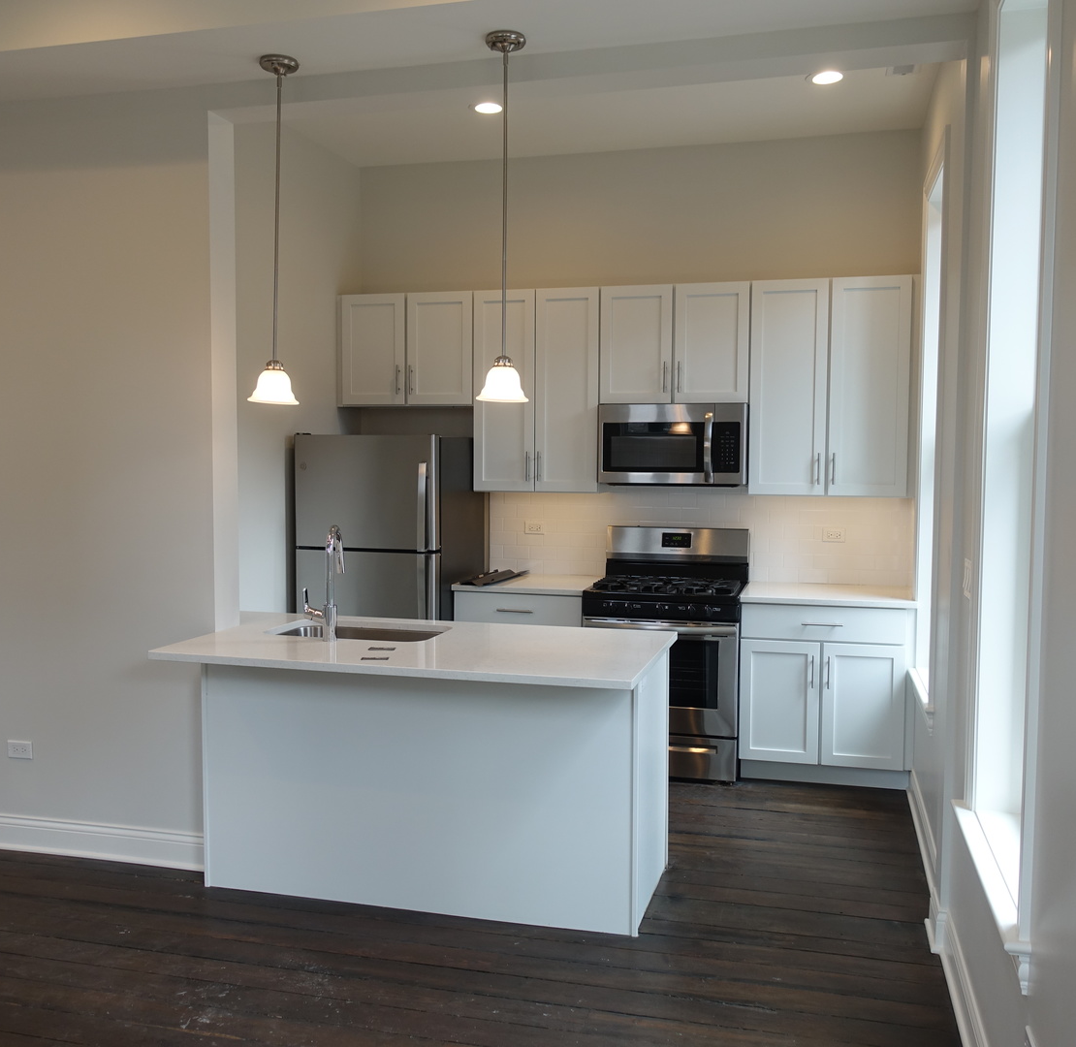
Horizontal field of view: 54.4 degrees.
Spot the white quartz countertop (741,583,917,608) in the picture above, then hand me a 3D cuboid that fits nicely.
[{"bbox_3d":[1.434,0.351,5.174,0.797,0.031,0.647,1,3,15],"label":"white quartz countertop"}]

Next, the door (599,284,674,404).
[{"bbox_3d":[0.507,-0.911,5.354,0.376,0.599,0.030,1,4,15],"label":"door"}]

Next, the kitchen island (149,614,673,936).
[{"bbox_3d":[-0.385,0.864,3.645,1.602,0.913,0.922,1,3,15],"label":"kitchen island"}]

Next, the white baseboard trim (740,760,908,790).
[{"bbox_3d":[1.381,1.207,5.064,0.787,0.104,0.019,1,3,15],"label":"white baseboard trim"}]

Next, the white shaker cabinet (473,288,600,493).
[{"bbox_3d":[0.026,-0.707,5.687,0.686,1.069,0.335,1,3,15],"label":"white shaker cabinet"}]

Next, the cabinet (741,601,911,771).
[{"bbox_3d":[1.425,0.795,5.214,0.773,0.865,0.615,1,3,15],"label":"cabinet"}]

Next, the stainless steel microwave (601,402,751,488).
[{"bbox_3d":[0.724,-0.405,5.479,0.752,0.411,0.411,1,3,15],"label":"stainless steel microwave"}]

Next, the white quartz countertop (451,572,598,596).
[{"bbox_3d":[-0.025,0.322,5.598,0.691,0.030,0.645,1,3,15],"label":"white quartz countertop"}]

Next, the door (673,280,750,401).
[{"bbox_3d":[0.874,-0.903,5.255,0.379,0.599,0.030,1,4,15],"label":"door"}]

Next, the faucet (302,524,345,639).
[{"bbox_3d":[-0.762,0.201,3.744,0.135,0.395,0.220,1,3,3],"label":"faucet"}]

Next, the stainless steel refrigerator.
[{"bbox_3d":[-0.775,0.369,5.657,0.757,1.681,0.820,1,3,15],"label":"stainless steel refrigerator"}]

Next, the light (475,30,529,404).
[{"bbox_3d":[-0.105,-0.967,3.357,0.168,1.150,0.168,0,3,0],"label":"light"}]

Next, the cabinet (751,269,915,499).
[{"bbox_3d":[1.470,-0.676,5.305,0.764,1.069,0.335,1,3,15],"label":"cabinet"}]

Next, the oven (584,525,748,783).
[{"bbox_3d":[0.662,0.636,5.363,0.760,1.191,0.695,1,3,15],"label":"oven"}]

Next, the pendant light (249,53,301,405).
[{"bbox_3d":[-0.879,-0.978,3.528,0.170,1.138,0.170,3,4,15],"label":"pendant light"}]

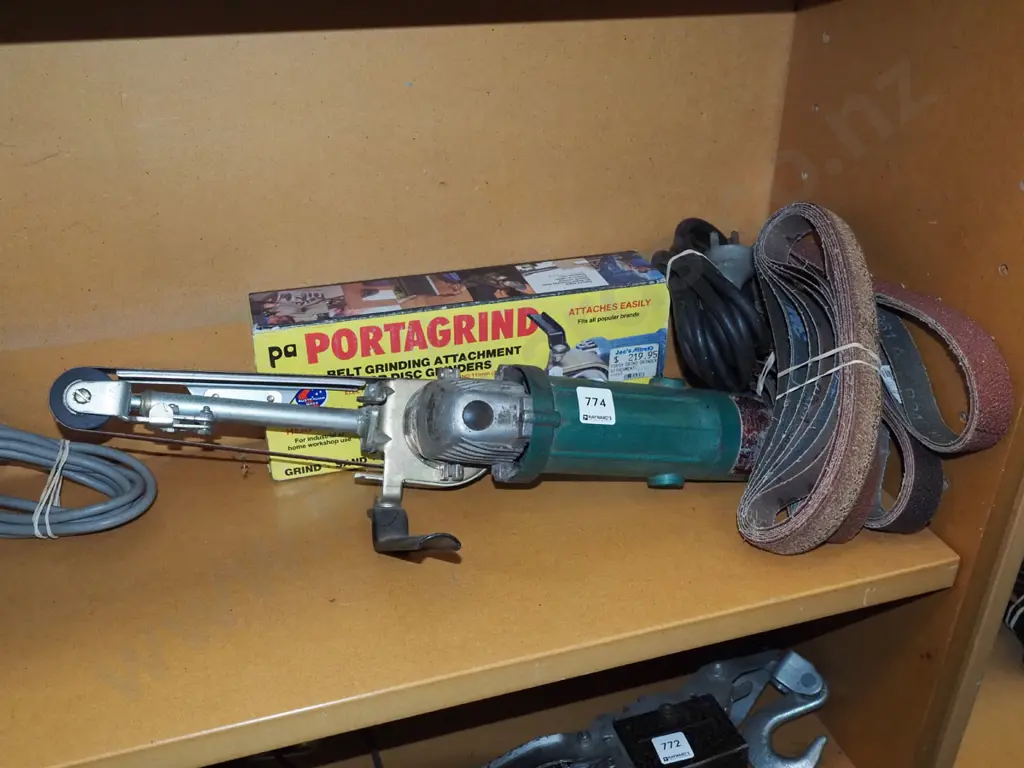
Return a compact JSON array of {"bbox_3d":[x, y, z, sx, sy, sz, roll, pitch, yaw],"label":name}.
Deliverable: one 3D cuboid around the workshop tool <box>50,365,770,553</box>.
[{"bbox_3d":[-0.054,0.045,0.629,0.479,0.130,0.103,6,-18,-15],"label":"workshop tool"}]

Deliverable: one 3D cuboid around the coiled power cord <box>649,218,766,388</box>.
[{"bbox_3d":[0.164,-0.057,0.754,0.093,0.144,0.082,-8,29,-16],"label":"coiled power cord"}]

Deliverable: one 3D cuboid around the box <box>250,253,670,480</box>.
[{"bbox_3d":[-0.036,-0.018,0.727,0.305,0.122,0.062,-8,29,-16],"label":"box"}]

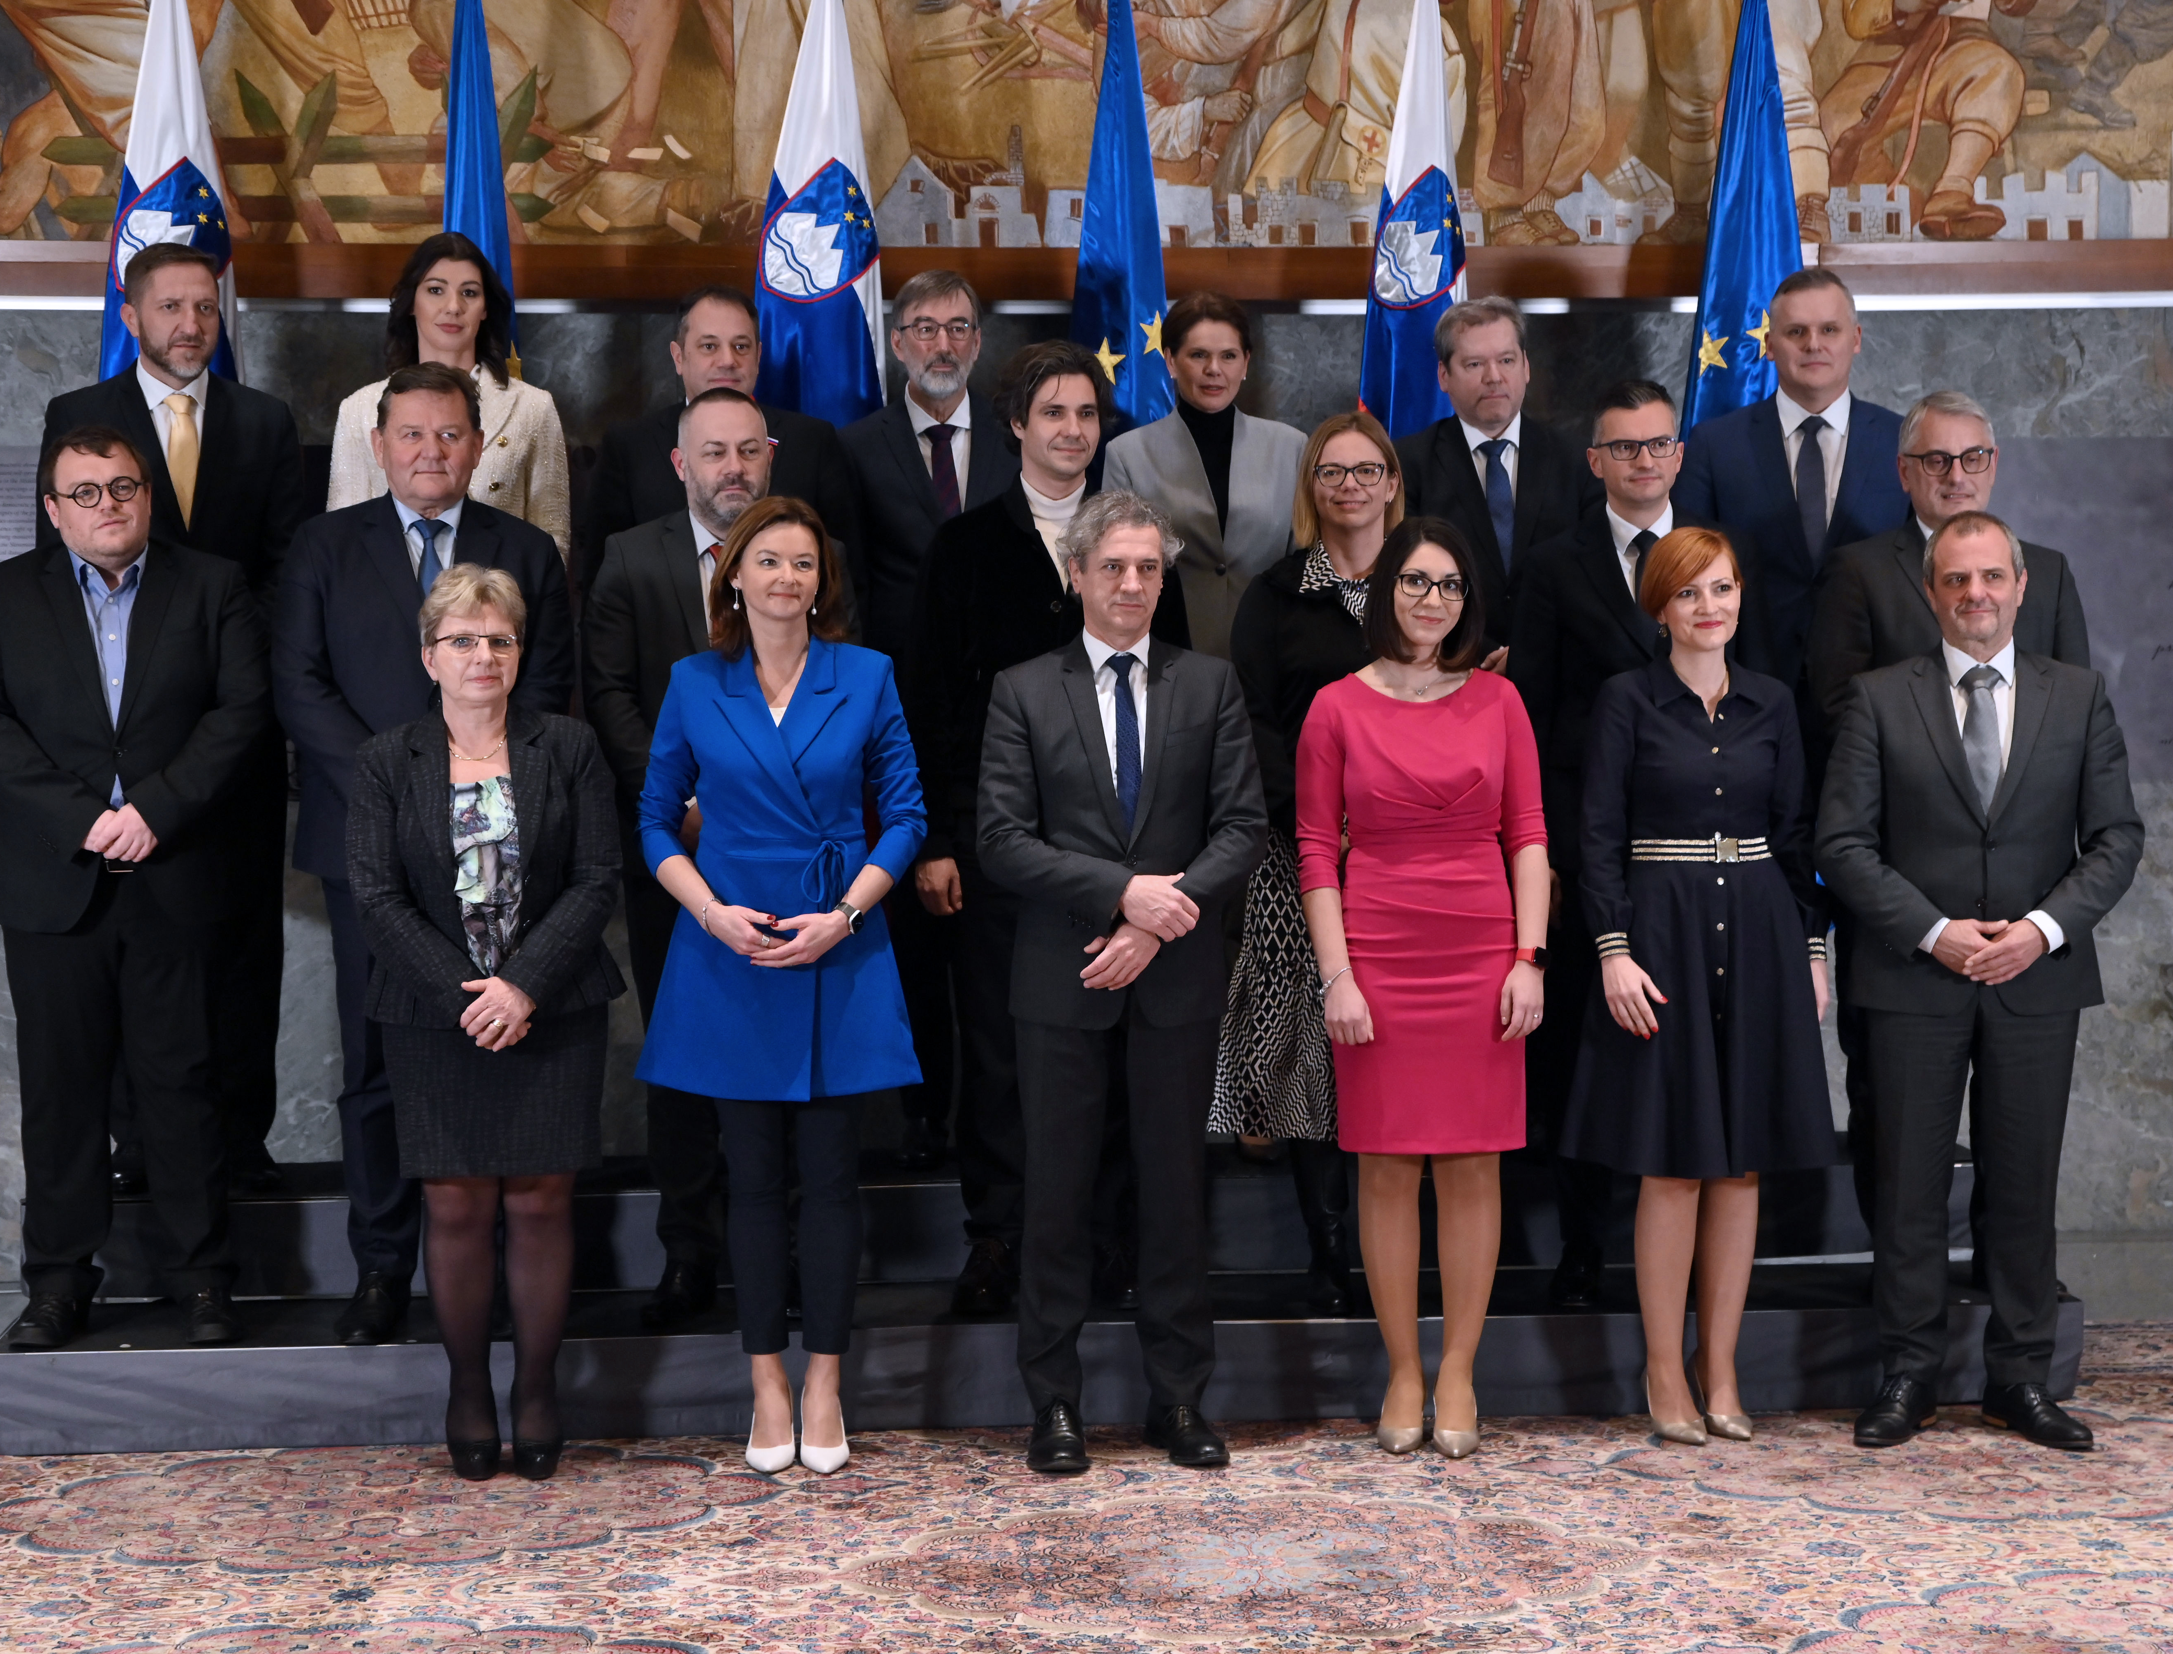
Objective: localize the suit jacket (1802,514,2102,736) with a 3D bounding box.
[{"bbox_3d":[1.743,-0.252,8.340,0.540,0.740,0.290,-1,4,-2],"label":"suit jacket"}]

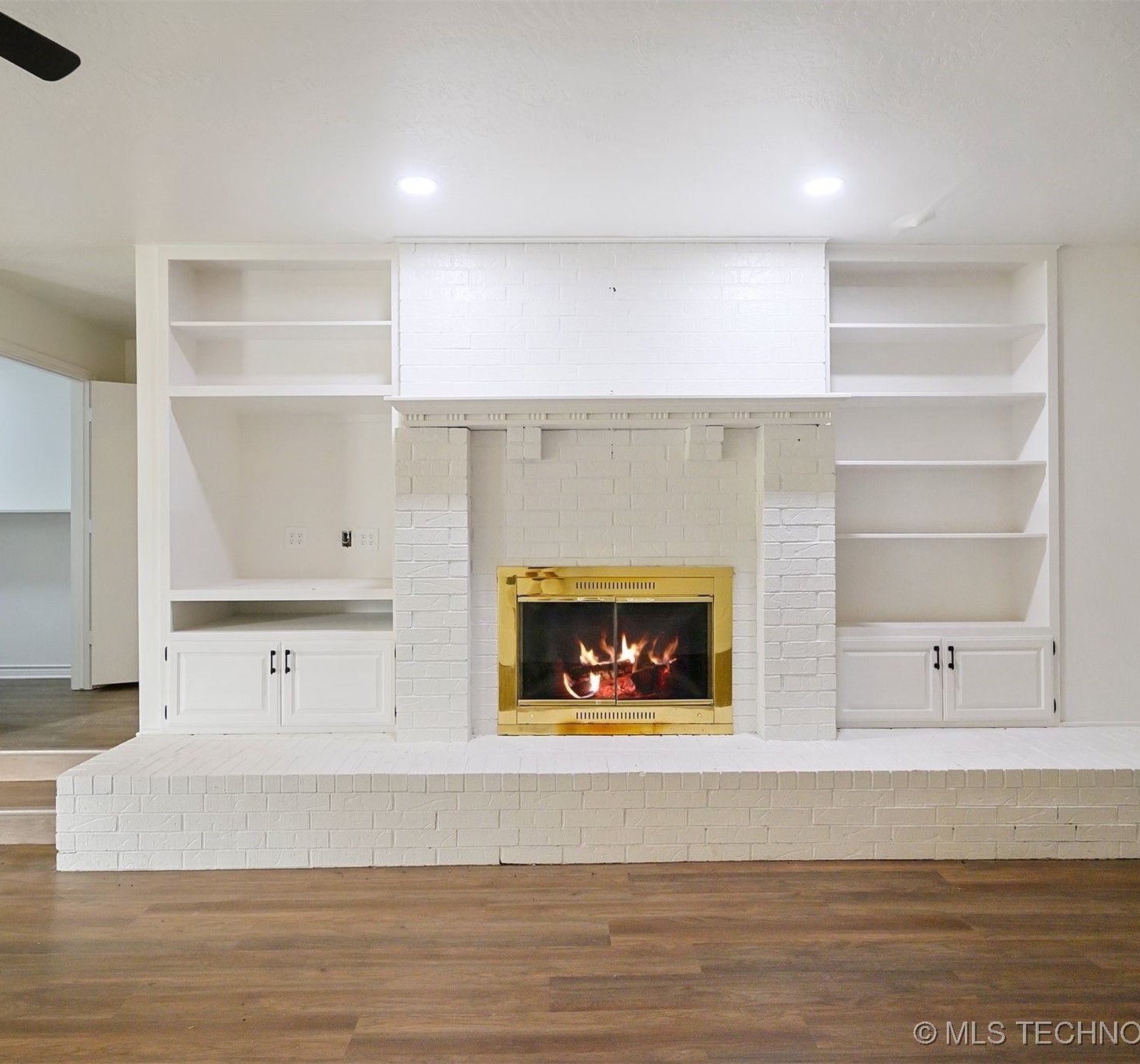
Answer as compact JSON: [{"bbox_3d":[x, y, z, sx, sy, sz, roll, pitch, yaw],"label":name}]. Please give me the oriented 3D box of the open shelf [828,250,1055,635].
[{"bbox_3d":[1.791,-0.440,4.020,1.148,1.875,0.307,0,0,-1],"label":"open shelf"}]

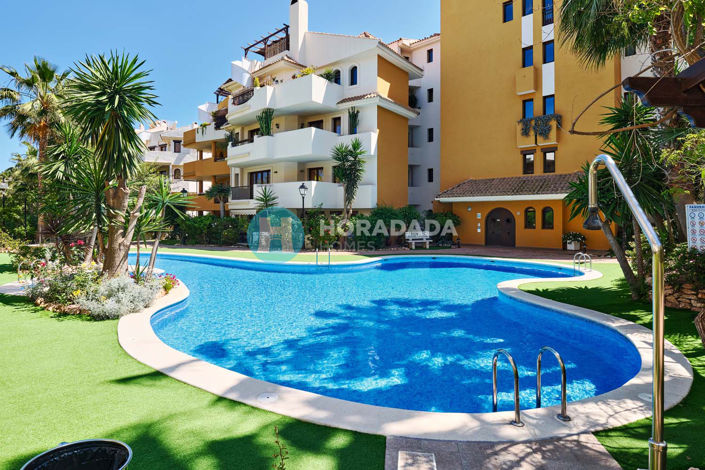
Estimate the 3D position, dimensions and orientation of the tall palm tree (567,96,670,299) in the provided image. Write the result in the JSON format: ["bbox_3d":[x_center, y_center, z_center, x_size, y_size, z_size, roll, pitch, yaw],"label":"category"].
[{"bbox_3d":[5.750,-0.760,7.750,2.000,4.250,1.900,2,3,36],"label":"tall palm tree"}]

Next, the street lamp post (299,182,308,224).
[{"bbox_3d":[-2.447,-0.899,17.600,0.450,3.350,0.450,0,2,0],"label":"street lamp post"}]

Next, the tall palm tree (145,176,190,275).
[{"bbox_3d":[-4.700,-0.200,9.000,1.120,2.500,1.100,-1,3,-28],"label":"tall palm tree"}]

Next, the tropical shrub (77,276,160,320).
[{"bbox_3d":[-4.500,1.170,6.850,1.400,0.620,1.150,-2,3,-33],"label":"tropical shrub"}]

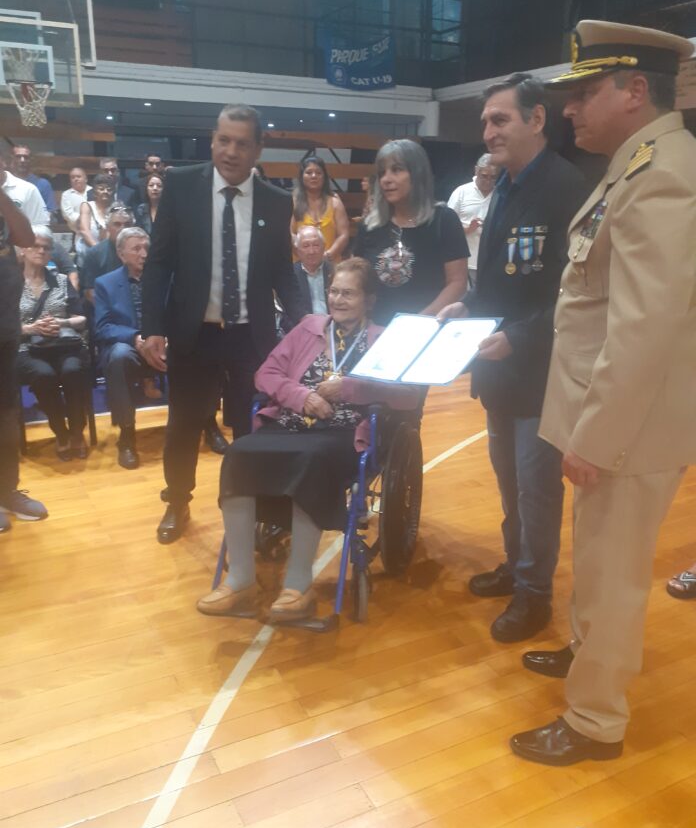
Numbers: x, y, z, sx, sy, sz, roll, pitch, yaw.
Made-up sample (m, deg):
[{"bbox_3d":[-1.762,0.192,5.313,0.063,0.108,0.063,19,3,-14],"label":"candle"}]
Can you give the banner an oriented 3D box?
[{"bbox_3d":[0.207,-6.313,13.000,1.400,0.980,0.060,-8,20,-25],"label":"banner"}]

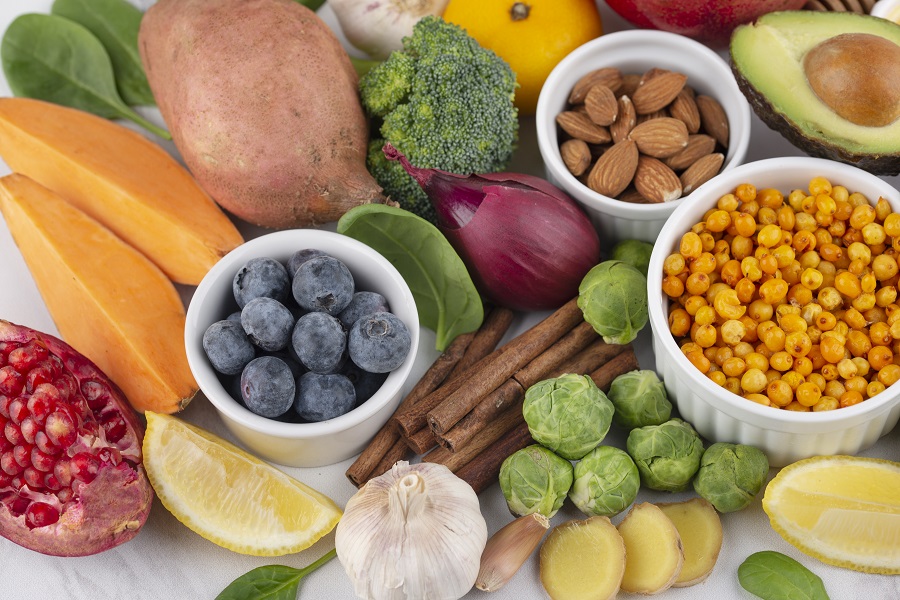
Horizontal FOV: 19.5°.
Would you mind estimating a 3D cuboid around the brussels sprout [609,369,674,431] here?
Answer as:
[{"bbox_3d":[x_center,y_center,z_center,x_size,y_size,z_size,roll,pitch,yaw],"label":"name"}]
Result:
[{"bbox_3d":[0.066,0.035,0.903,0.022,0.021,0.022,0,61,0],"label":"brussels sprout"}]

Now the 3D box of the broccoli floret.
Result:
[{"bbox_3d":[-0.004,-0.062,0.915,0.057,0.057,0.076,0,62,0],"label":"broccoli floret"}]

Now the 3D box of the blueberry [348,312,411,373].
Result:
[{"bbox_3d":[-0.024,0.014,0.889,0.021,0.019,0.020,0,61,0],"label":"blueberry"}]

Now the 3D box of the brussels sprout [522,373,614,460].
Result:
[{"bbox_3d":[0.040,0.039,0.885,0.030,0.029,0.030,0,61,0],"label":"brussels sprout"}]

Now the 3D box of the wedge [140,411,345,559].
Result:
[{"bbox_3d":[-0.070,0.064,0.865,0.074,0.027,0.037,26,65,13],"label":"wedge"}]

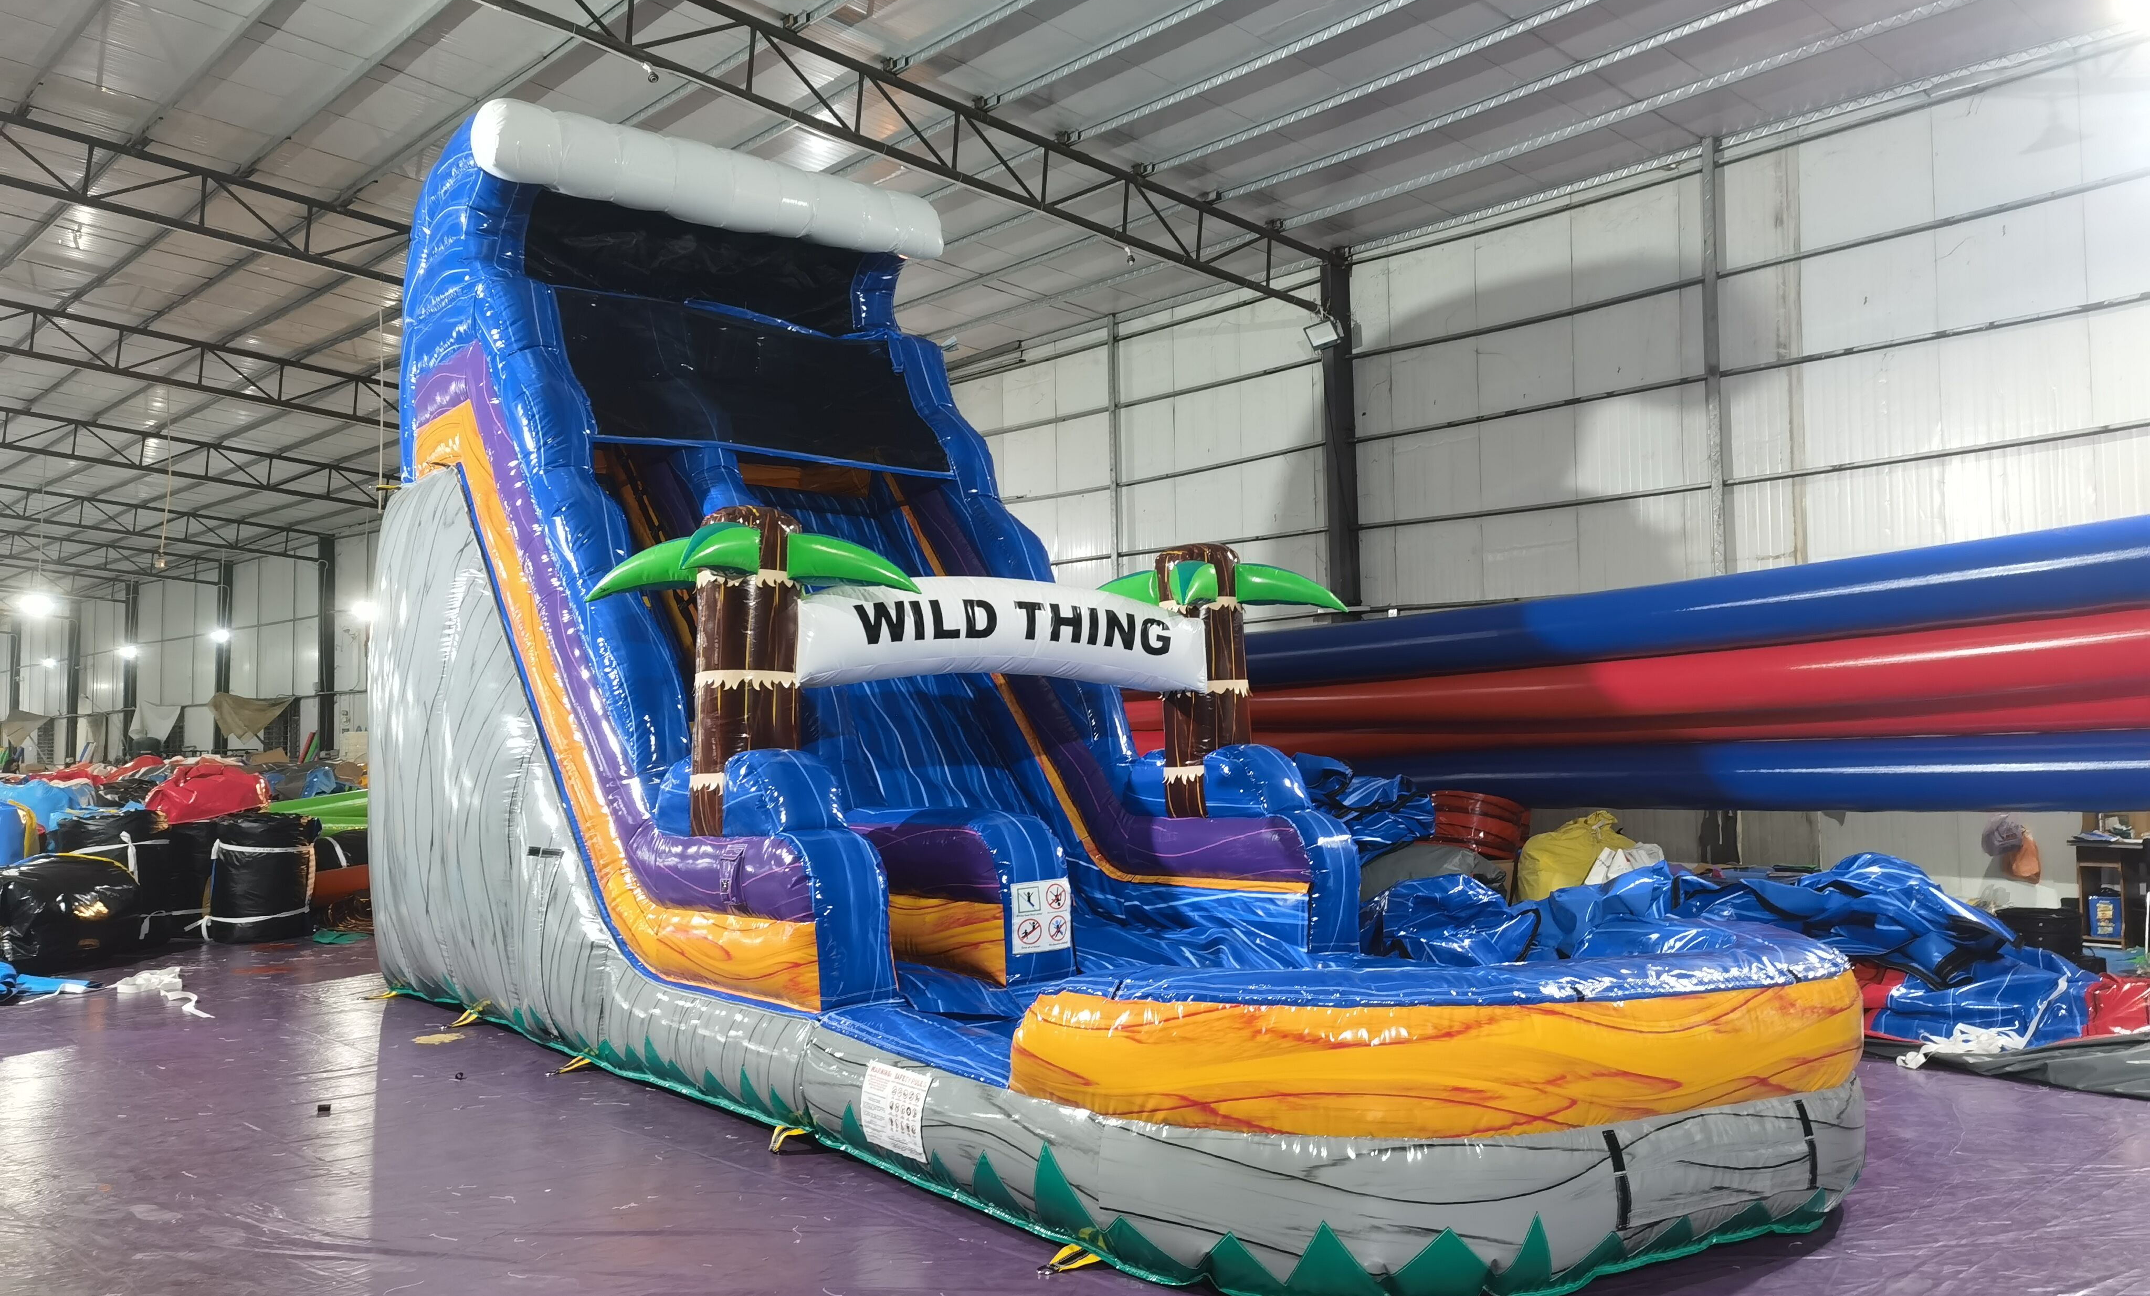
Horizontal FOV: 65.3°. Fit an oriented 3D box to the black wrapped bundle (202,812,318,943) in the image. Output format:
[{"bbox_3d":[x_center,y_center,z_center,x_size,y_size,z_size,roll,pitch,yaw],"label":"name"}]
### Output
[{"bbox_3d":[-6.940,1.950,14.310,0.860,1.020,0.860,0,-3,-26],"label":"black wrapped bundle"}]

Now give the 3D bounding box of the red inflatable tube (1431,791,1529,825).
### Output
[{"bbox_3d":[3.083,1.231,12.800,0.800,0.220,0.620,-2,-3,13],"label":"red inflatable tube"}]

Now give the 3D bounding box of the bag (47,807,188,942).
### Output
[{"bbox_3d":[-8.380,1.980,14.750,1.000,1.030,0.950,1,-3,-30],"label":"bag"}]

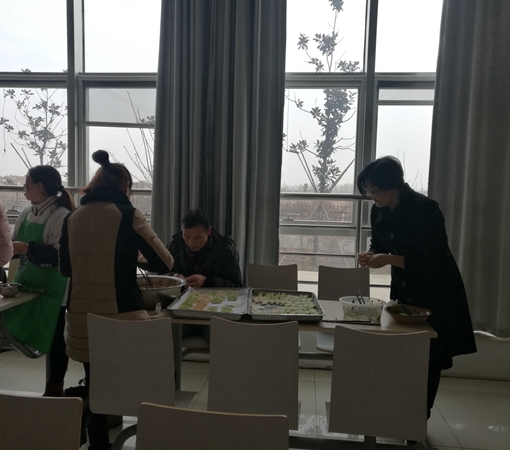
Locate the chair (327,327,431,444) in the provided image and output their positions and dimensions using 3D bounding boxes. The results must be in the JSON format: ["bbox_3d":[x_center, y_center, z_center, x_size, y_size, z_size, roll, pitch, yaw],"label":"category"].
[{"bbox_3d":[0.531,0.850,2.068,0.400,0.895,0.450,2,5,6],"label":"chair"}]

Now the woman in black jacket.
[{"bbox_3d":[0.933,0.431,2.737,0.620,1.640,0.520,0,5,-16],"label":"woman in black jacket"}]

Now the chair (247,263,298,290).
[{"bbox_3d":[0.103,0.750,3.166,0.390,0.895,0.450,2,5,6],"label":"chair"}]

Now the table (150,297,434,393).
[{"bbox_3d":[0.111,0.859,2.664,1.580,0.760,0.620,2,5,6],"label":"table"}]

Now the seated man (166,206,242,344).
[{"bbox_3d":[-0.358,0.543,3.079,0.540,1.300,0.680,2,5,6],"label":"seated man"}]

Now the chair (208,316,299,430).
[{"bbox_3d":[0.006,0.831,2.144,0.400,0.895,0.450,2,5,6],"label":"chair"}]

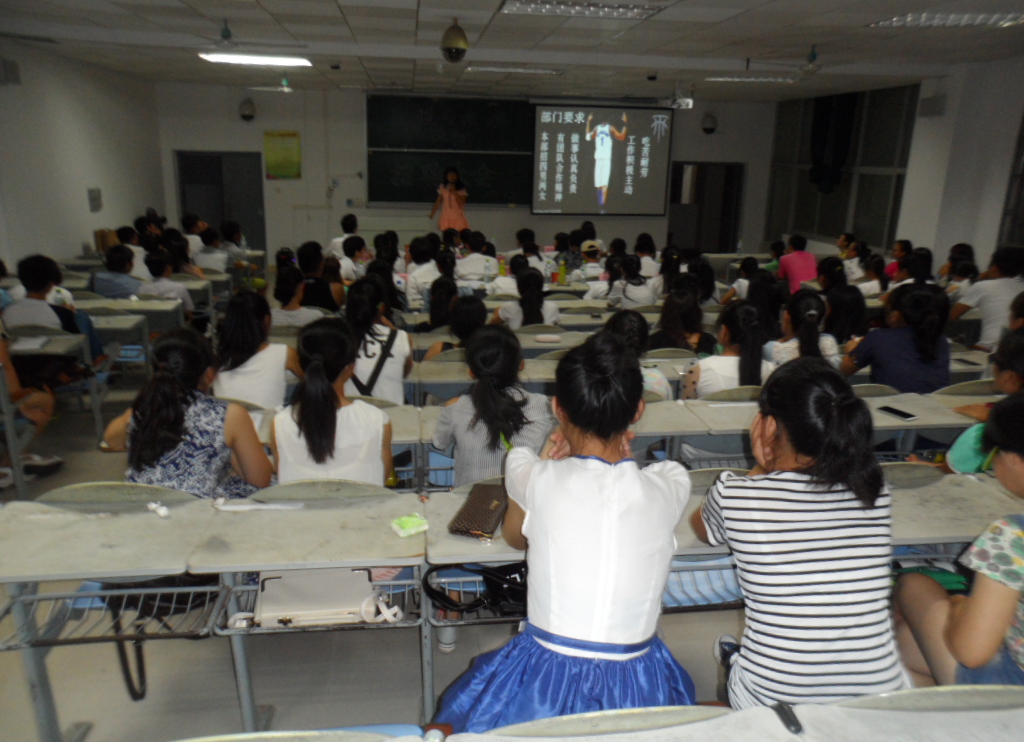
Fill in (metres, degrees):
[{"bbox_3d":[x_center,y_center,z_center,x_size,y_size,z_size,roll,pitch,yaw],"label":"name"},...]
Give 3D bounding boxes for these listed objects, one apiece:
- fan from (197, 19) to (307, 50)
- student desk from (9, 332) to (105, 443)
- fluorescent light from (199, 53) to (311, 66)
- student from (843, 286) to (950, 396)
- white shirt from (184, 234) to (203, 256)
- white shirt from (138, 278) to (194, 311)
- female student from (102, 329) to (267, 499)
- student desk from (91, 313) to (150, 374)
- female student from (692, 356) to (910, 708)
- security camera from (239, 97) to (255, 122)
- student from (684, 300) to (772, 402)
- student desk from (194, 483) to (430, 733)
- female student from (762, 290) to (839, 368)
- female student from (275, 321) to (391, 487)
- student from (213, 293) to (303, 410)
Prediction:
[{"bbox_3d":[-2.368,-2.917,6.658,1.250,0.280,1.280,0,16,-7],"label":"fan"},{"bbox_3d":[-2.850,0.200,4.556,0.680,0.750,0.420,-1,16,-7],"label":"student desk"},{"bbox_3d":[-2.953,-3.637,8.922,1.200,0.090,0.600,0,16,-7],"label":"fluorescent light"},{"bbox_3d":[1.786,0.162,3.773,0.460,1.210,0.720,-3,16,-15],"label":"student"},{"bbox_3d":[-4.087,-1.486,9.943,0.430,0.550,0.300,3,16,4],"label":"white shirt"},{"bbox_3d":[-2.925,-0.520,6.548,0.460,0.540,0.300,1,16,-3],"label":"white shirt"},{"bbox_3d":[-1.012,0.433,2.595,0.530,1.200,0.700,4,16,7],"label":"female student"},{"bbox_3d":[-3.143,-0.009,5.983,0.620,0.750,0.420,0,16,-7],"label":"student desk"},{"bbox_3d":[0.572,0.549,1.768,0.450,1.220,0.700,-2,16,-12],"label":"female student"},{"bbox_3d":[-4.300,-4.238,12.473,0.250,0.370,0.270,0,16,-7],"label":"security camera"},{"bbox_3d":[1.075,0.217,3.902,0.480,1.190,0.720,0,16,-7],"label":"student"},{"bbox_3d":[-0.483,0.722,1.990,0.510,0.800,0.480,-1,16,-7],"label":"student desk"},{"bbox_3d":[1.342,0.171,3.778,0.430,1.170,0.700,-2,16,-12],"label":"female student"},{"bbox_3d":[-0.562,0.399,2.515,0.420,1.190,0.700,-1,16,-7],"label":"female student"},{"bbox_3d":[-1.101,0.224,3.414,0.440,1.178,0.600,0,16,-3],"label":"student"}]

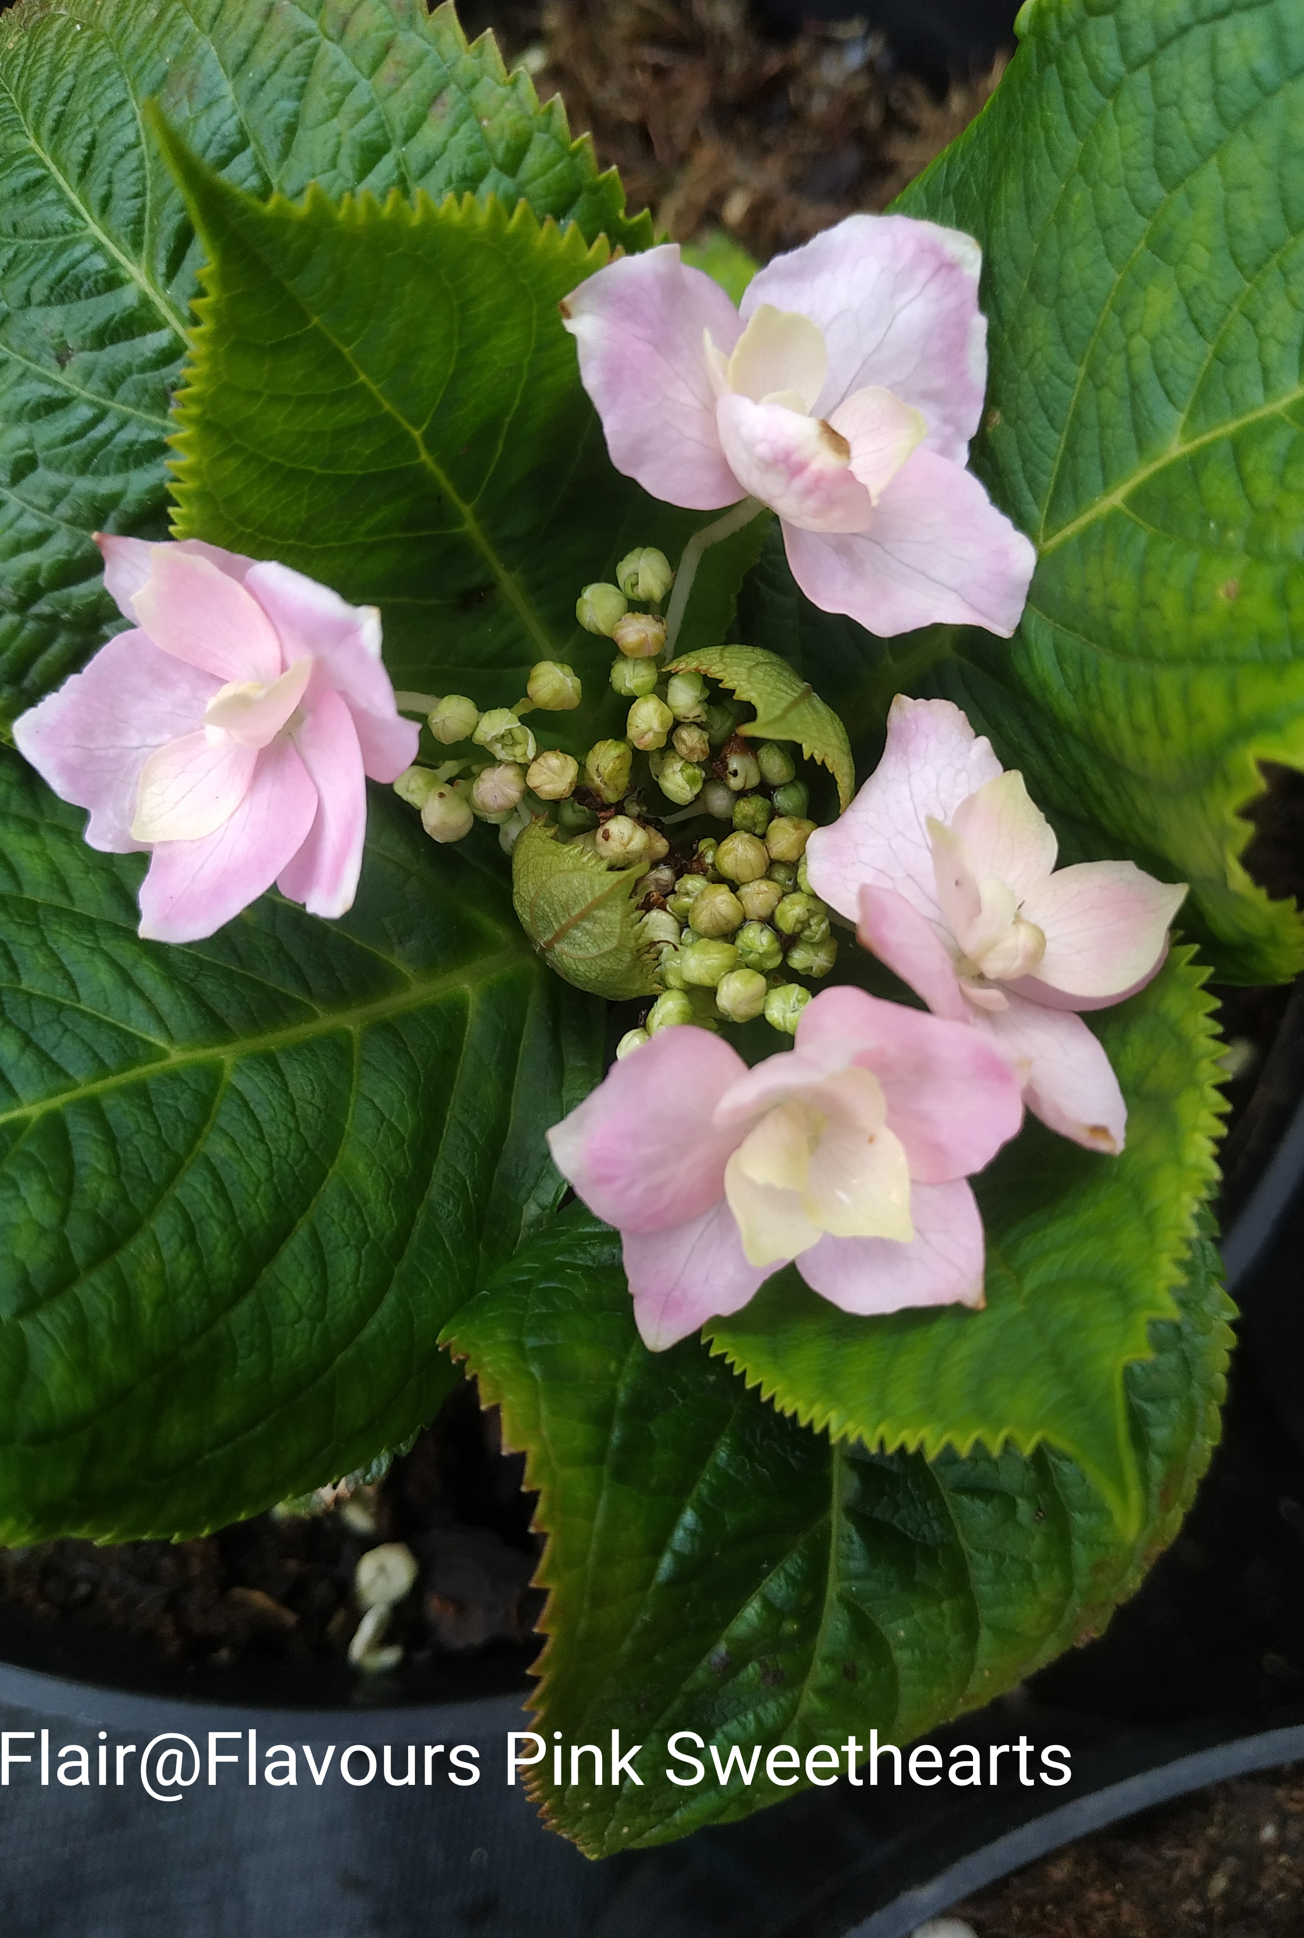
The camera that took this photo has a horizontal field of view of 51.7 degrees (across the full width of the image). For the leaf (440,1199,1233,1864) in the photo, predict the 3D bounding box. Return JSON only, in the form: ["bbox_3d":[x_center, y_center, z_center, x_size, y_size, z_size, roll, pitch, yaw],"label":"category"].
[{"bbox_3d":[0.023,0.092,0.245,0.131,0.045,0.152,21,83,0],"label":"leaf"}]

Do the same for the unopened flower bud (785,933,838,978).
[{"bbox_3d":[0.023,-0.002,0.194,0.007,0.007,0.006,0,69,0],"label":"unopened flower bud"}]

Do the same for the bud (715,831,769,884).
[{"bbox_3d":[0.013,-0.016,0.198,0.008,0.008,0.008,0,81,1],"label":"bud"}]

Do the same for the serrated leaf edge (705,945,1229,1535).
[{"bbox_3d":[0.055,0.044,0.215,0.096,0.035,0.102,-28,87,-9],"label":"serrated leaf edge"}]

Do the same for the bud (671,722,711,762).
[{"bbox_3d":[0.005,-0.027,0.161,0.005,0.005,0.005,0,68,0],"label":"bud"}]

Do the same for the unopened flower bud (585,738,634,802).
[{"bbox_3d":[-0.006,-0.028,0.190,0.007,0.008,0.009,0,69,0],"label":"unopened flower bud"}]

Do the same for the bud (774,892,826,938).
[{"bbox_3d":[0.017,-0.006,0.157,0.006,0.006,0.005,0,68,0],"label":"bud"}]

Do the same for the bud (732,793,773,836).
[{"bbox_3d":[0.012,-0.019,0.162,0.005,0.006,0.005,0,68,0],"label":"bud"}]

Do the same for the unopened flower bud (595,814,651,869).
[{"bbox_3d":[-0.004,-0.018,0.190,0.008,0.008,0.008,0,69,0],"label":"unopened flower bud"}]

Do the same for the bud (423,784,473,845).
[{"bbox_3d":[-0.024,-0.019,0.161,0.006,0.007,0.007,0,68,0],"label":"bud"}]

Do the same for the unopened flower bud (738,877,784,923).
[{"bbox_3d":[0.013,-0.009,0.166,0.006,0.006,0.006,1,81,-3],"label":"unopened flower bud"}]

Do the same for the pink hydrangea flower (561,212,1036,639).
[{"bbox_3d":[0.017,-0.063,0.156,0.053,0.024,0.050,0,71,-12],"label":"pink hydrangea flower"}]

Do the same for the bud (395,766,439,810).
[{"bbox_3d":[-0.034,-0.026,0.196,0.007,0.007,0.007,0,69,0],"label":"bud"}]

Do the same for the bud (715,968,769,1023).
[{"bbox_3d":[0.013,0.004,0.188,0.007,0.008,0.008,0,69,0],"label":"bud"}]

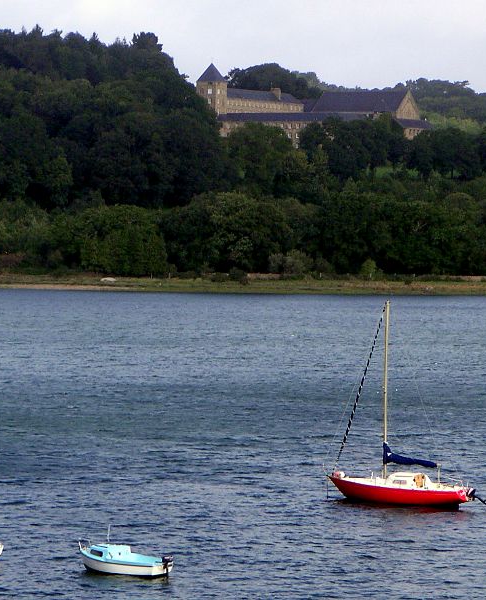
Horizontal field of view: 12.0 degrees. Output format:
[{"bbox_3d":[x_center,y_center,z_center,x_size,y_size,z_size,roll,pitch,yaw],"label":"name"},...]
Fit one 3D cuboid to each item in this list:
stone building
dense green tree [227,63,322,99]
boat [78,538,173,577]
[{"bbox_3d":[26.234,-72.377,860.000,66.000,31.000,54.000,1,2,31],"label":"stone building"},{"bbox_3d":[12.676,-85.914,930.000,38.000,20.000,26.000,0,1,0],"label":"dense green tree"},{"bbox_3d":[-4.612,10.123,90.737,4.200,1.200,1.650,1,2,35],"label":"boat"}]

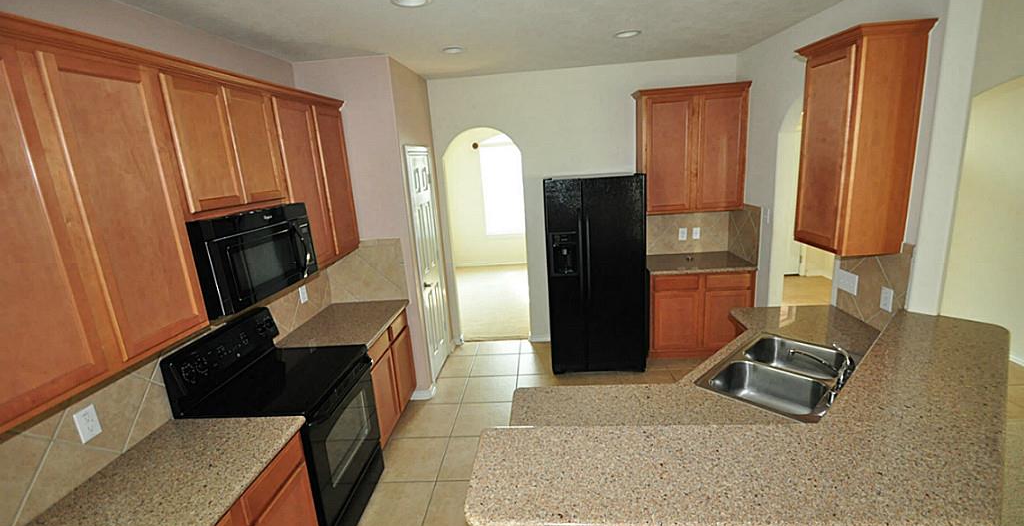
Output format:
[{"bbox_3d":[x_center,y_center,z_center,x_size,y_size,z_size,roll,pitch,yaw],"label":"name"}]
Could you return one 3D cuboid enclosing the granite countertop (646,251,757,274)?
[{"bbox_3d":[1.755,0.000,4.185,0.950,0.040,0.650,-3,13,4],"label":"granite countertop"}]

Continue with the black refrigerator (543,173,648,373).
[{"bbox_3d":[0.780,0.075,4.158,0.855,1.780,0.760,-3,13,4],"label":"black refrigerator"}]

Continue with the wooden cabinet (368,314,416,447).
[{"bbox_3d":[-1.153,0.886,3.131,0.615,0.875,0.860,-3,13,4],"label":"wooden cabinet"}]

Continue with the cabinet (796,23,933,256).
[{"bbox_3d":[1.849,-0.638,2.340,0.340,1.120,0.490,-3,13,4],"label":"cabinet"}]

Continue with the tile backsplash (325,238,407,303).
[{"bbox_3d":[-1.164,0.077,3.391,0.625,0.510,0.020,-3,13,4],"label":"tile backsplash"}]

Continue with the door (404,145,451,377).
[{"bbox_3d":[-0.767,0.027,4.063,0.060,2.100,0.660,-3,13,4],"label":"door"}]

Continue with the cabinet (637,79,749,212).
[{"bbox_3d":[1.702,-1.056,4.104,0.950,1.140,0.330,-3,13,4],"label":"cabinet"}]

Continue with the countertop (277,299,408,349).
[{"bbox_3d":[-1.168,0.440,3.027,0.640,0.040,0.880,-3,13,4],"label":"countertop"}]

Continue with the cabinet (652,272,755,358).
[{"bbox_3d":[1.778,0.449,4.295,0.920,0.875,0.610,-3,13,4],"label":"cabinet"}]

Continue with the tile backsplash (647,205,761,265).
[{"bbox_3d":[1.740,-0.267,4.141,0.950,0.480,0.620,-3,13,4],"label":"tile backsplash"}]

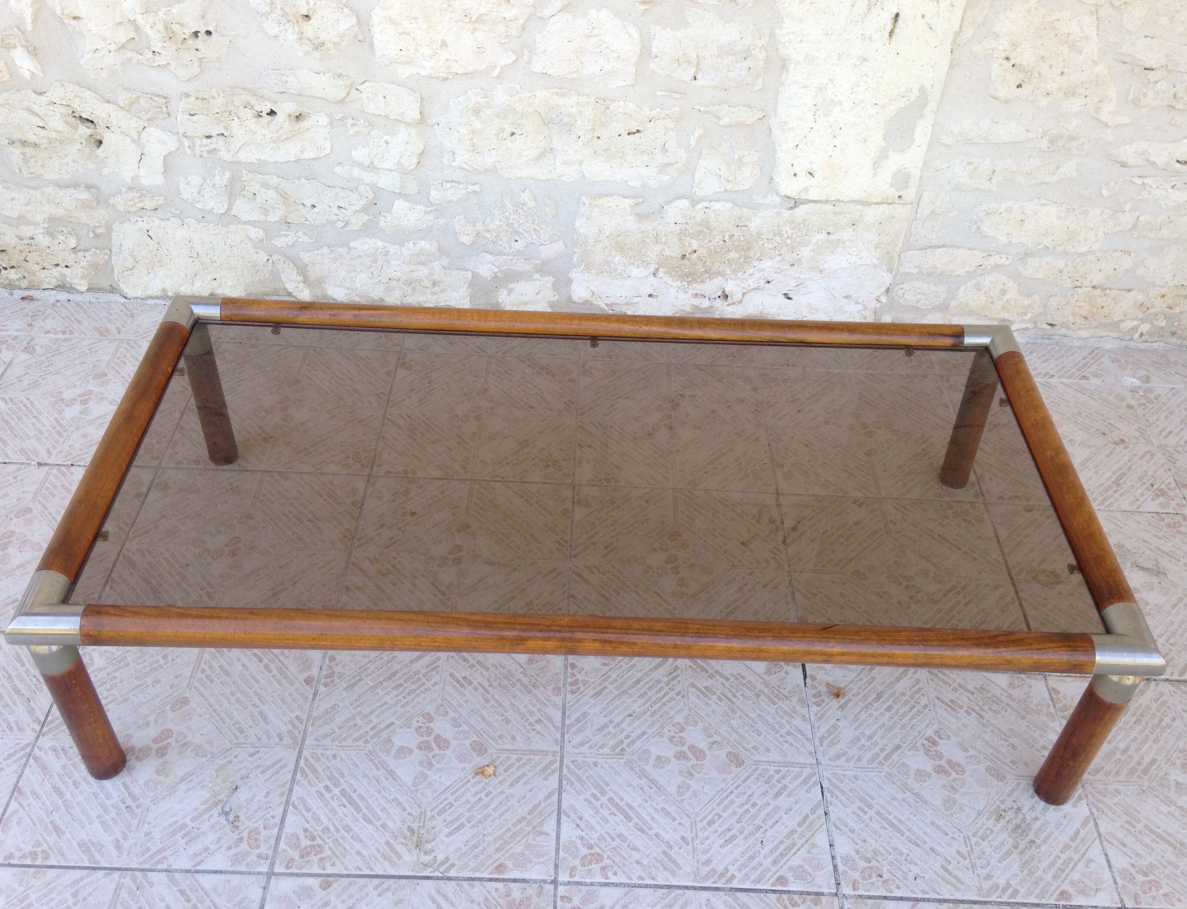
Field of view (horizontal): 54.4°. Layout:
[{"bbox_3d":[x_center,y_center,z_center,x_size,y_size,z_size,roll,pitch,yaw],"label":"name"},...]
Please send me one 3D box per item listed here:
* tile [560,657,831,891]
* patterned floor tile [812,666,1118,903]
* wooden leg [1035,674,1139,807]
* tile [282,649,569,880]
[{"bbox_3d":[0.129,0.415,1.537,0.340,0.010,0.349,2,41,-1],"label":"tile"},{"bbox_3d":[0.474,0.430,1.541,0.340,0.010,0.349,2,41,-1],"label":"patterned floor tile"},{"bbox_3d":[0.613,0.342,1.435,0.046,0.273,0.046,2,41,-1],"label":"wooden leg"},{"bbox_3d":[-0.215,0.400,1.533,0.340,0.010,0.349,2,41,-1],"label":"tile"}]

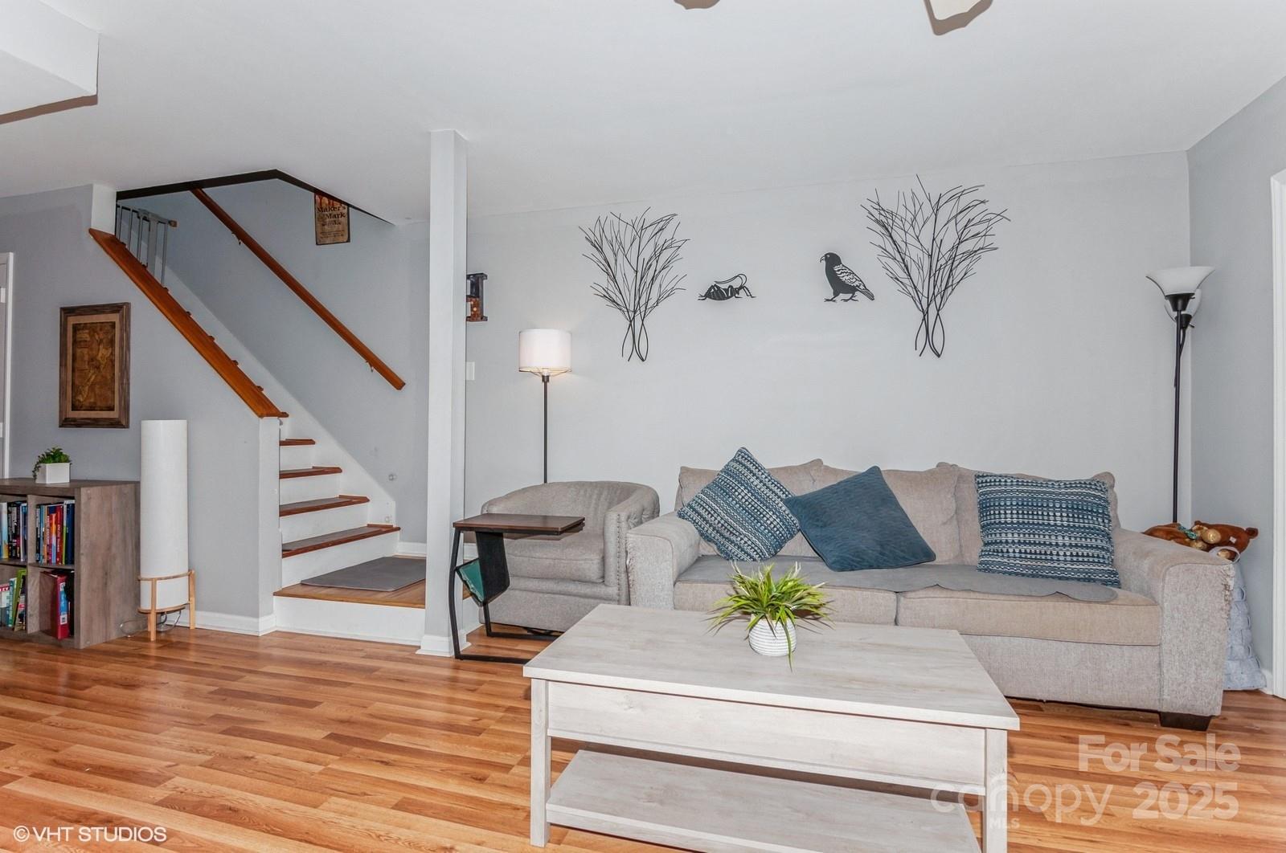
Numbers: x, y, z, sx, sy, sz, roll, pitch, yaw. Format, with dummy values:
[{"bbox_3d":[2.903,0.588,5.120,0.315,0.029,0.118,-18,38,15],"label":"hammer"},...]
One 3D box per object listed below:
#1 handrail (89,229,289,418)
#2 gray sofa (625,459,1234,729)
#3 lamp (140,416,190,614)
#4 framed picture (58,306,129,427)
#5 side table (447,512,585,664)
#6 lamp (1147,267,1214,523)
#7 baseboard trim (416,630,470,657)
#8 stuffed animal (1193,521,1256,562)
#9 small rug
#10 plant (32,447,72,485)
[{"bbox_3d":[-2.503,-0.578,3.308,1.596,0.030,0.130,42,9,11],"label":"handrail"},{"bbox_3d":[1.087,0.617,2.791,2.147,0.894,0.941,0,0,15],"label":"gray sofa"},{"bbox_3d":[-2.449,0.511,3.116,0.214,1.087,0.214,0,0,15],"label":"lamp"},{"bbox_3d":[-3.059,-0.334,3.384,0.512,0.679,0.037,0,0,15],"label":"framed picture"},{"bbox_3d":[-0.581,0.751,2.865,0.554,0.627,0.350,0,0,15],"label":"side table"},{"bbox_3d":[2.430,0.186,2.764,0.270,1.810,0.270,0,-1,14],"label":"lamp"},{"bbox_3d":[-0.956,1.023,2.920,0.180,0.097,0.180,0,-1,14],"label":"baseboard trim"},{"bbox_3d":[2.437,0.488,2.551,0.240,0.180,0.200,0,-1,35],"label":"stuffed animal"},{"bbox_3d":[-1.497,0.860,3.581,0.610,0.012,0.750,0,-1,14],"label":"small rug"},{"bbox_3d":[-3.118,0.203,3.217,0.125,0.190,0.131,0,0,15],"label":"plant"}]

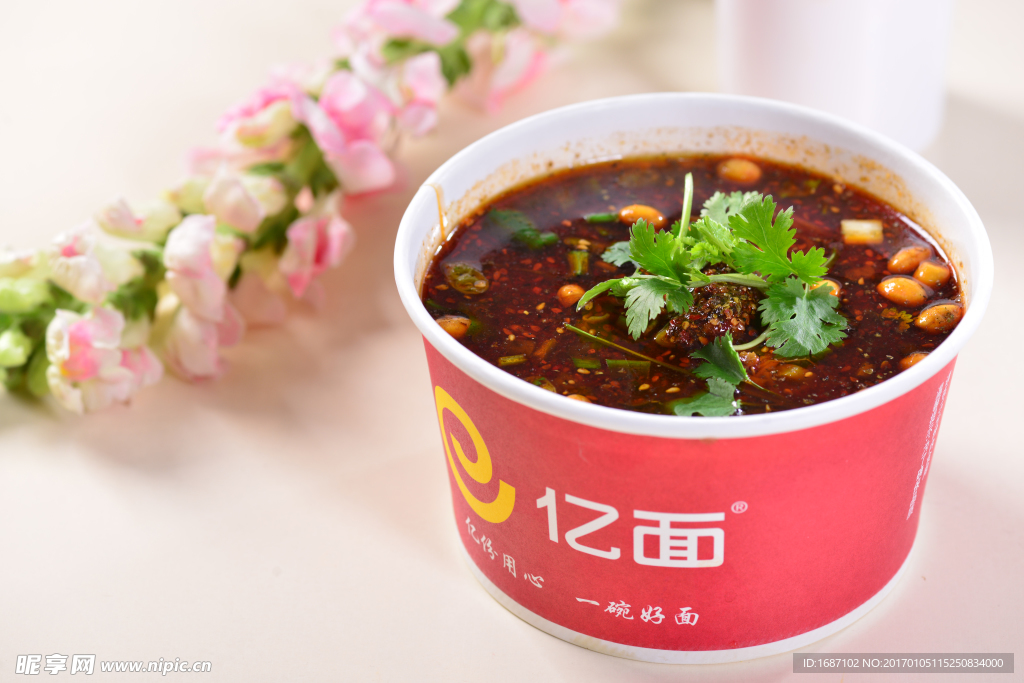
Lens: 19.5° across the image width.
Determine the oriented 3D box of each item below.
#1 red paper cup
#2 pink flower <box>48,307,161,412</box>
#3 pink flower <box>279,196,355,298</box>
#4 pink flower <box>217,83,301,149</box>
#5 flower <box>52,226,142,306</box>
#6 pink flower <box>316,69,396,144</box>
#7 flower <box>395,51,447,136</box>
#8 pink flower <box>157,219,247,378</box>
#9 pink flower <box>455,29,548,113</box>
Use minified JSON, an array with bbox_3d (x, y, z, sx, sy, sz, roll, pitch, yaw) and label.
[{"bbox_3d":[0.047,0.011,0.794,0.155,0.086,0.155,0,37,0],"label":"red paper cup"},{"bbox_3d":[-0.116,0.005,0.846,0.033,0.025,0.025,-1,37,0],"label":"pink flower"},{"bbox_3d":[-0.058,-0.028,0.886,0.023,0.025,0.025,-27,44,-31],"label":"pink flower"},{"bbox_3d":[-0.078,-0.070,0.923,0.026,0.017,0.017,26,44,31],"label":"pink flower"},{"bbox_3d":[-0.120,-0.022,0.859,0.027,0.018,0.018,12,38,16],"label":"flower"},{"bbox_3d":[-0.048,-0.072,0.919,0.023,0.019,0.019,-20,41,-24],"label":"pink flower"},{"bbox_3d":[-0.029,-0.079,0.947,0.019,0.023,0.016,30,47,35],"label":"flower"},{"bbox_3d":[-0.089,-0.013,0.863,0.025,0.043,0.025,-23,42,-27],"label":"pink flower"},{"bbox_3d":[-0.003,-0.088,0.966,0.023,0.023,0.030,26,44,31],"label":"pink flower"}]

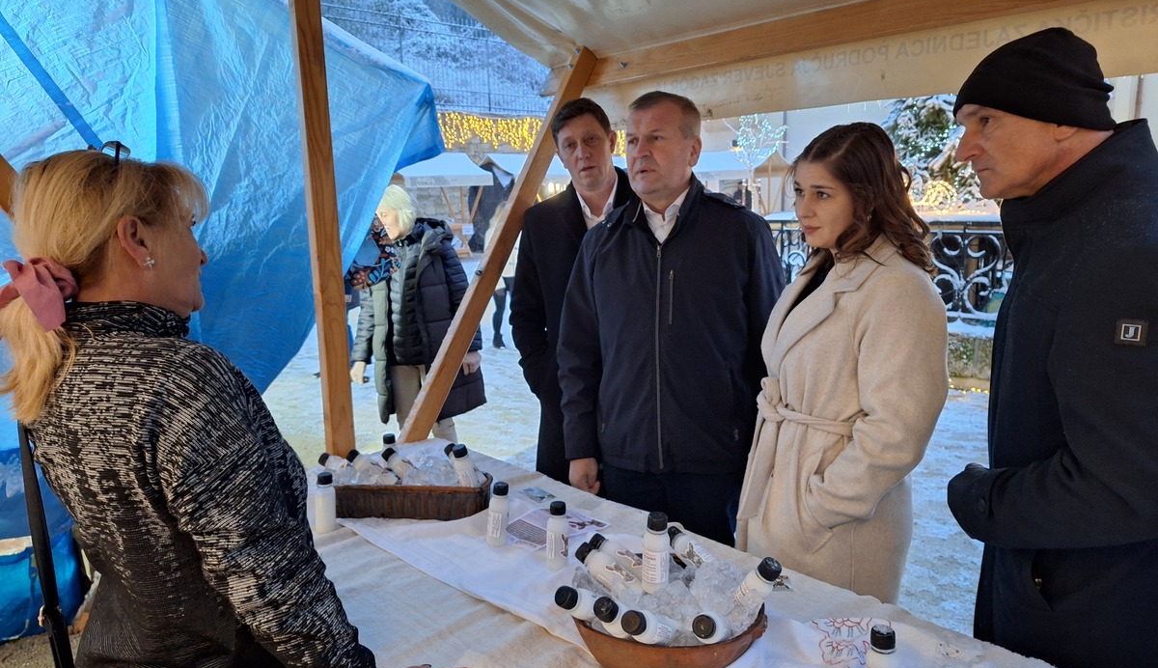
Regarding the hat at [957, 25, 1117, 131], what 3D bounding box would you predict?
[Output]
[{"bbox_3d":[0.708,-0.398,1.200,0.220,0.150,0.180,2,10,18],"label":"hat"}]

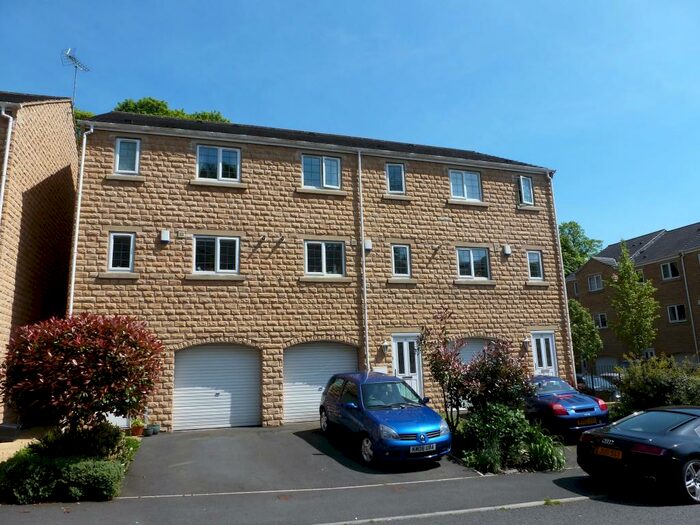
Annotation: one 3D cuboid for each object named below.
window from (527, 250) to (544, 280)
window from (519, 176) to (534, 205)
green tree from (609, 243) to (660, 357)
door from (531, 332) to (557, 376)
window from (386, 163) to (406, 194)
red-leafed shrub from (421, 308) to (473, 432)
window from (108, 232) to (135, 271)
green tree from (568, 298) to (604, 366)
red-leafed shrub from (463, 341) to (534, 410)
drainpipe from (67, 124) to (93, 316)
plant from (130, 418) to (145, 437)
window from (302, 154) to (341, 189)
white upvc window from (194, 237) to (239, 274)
[{"bbox_3d":[6.164,0.112,16.150,0.558,0.999,0.100,2,-10,-17],"label":"window"},{"bbox_3d":[6.019,-2.440,16.544,0.544,0.975,0.150,2,-10,-17],"label":"window"},{"bbox_3d":[11.685,2.277,19.989,2.150,6.080,2.150,2,-12,-17],"label":"green tree"},{"bbox_3d":[6.312,3.289,15.648,0.910,2.100,0.100,2,-10,-17],"label":"door"},{"bbox_3d":[1.462,-2.638,15.466,0.590,0.990,0.100,2,-12,-17],"label":"window"},{"bbox_3d":[2.207,2.470,11.100,1.220,2.750,1.200,2,-12,-17],"label":"red-leafed shrub"},{"bbox_3d":[-5.819,-0.262,12.390,0.591,0.999,0.100,2,-10,-17],"label":"window"},{"bbox_3d":[9.267,3.357,18.937,1.350,3.801,1.350,2,-10,-17],"label":"green tree"},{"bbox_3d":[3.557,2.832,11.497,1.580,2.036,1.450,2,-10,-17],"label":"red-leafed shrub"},{"bbox_3d":[-6.801,0.177,12.095,0.250,8.000,0.200,2,-12,-17],"label":"drainpipe"},{"bbox_3d":[-5.087,3.954,11.629,0.340,0.460,0.340,2,-12,-17],"label":"plant"},{"bbox_3d":[-0.836,-2.654,14.394,1.187,0.975,0.100,2,-10,-17],"label":"window"},{"bbox_3d":[-3.666,-0.191,13.366,1.200,1.010,0.100,2,-12,-17],"label":"white upvc window"}]

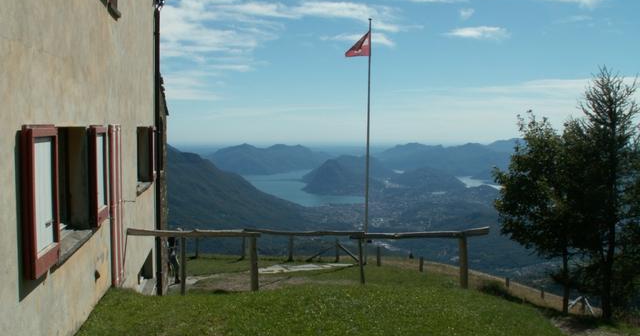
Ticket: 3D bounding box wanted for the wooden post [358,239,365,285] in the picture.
[{"bbox_3d":[0.750,1.663,11.700,0.080,0.890,0.080,-3,3,0],"label":"wooden post"}]

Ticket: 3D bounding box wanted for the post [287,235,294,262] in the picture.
[{"bbox_3d":[-1.069,2.918,23.600,0.150,1.060,0.150,0,3,0],"label":"post"}]

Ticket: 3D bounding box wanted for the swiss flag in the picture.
[{"bbox_3d":[1.396,-4.587,23.900,0.940,0.940,0.200,0,3,0],"label":"swiss flag"}]

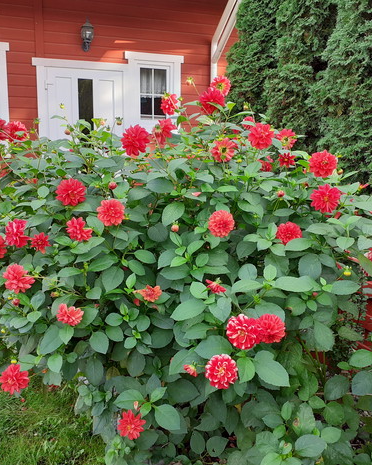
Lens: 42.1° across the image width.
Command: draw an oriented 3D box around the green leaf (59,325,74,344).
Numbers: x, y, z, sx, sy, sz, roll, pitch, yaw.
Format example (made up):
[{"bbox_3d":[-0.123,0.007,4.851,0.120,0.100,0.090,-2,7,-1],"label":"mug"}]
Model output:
[{"bbox_3d":[-0.415,0.354,1.680,0.055,0.075,0.015,0,-24,0],"label":"green leaf"}]

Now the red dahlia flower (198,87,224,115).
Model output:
[{"bbox_3d":[0.100,-0.519,1.900,0.105,0.105,0.070,3,-2,18],"label":"red dahlia flower"}]

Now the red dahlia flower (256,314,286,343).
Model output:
[{"bbox_3d":[0.276,0.314,1.580,0.102,0.095,0.062,1,-4,1],"label":"red dahlia flower"}]

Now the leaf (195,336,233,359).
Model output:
[{"bbox_3d":[0.089,0.373,1.570,0.126,0.020,0.085,-1,53,3],"label":"leaf"}]

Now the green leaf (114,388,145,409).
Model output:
[{"bbox_3d":[-0.189,0.549,1.600,0.112,0.020,0.070,-4,52,4],"label":"green leaf"}]

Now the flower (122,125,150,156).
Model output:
[{"bbox_3d":[-0.195,-0.356,1.870,0.113,0.118,0.070,5,0,27],"label":"flower"}]

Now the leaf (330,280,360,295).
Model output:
[{"bbox_3d":[0.534,0.184,1.620,0.098,0.017,0.059,-3,45,6],"label":"leaf"}]

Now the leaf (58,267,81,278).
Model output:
[{"bbox_3d":[-0.374,0.126,1.544,0.083,0.017,0.049,-16,34,-18],"label":"leaf"}]

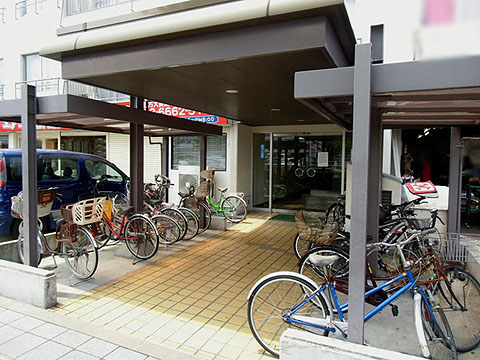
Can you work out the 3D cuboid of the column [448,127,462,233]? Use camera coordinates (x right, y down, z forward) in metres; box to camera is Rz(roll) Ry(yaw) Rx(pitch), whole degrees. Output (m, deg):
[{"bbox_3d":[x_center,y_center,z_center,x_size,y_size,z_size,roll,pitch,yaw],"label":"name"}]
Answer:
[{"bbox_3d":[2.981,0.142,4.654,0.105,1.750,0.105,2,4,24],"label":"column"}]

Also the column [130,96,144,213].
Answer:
[{"bbox_3d":[-1.792,-0.190,5.780,0.157,2.582,0.162,2,4,24],"label":"column"}]

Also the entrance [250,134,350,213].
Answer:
[{"bbox_3d":[1.599,-0.185,9.338,2.680,2.310,0.200,2,4,24],"label":"entrance"}]

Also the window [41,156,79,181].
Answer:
[{"bbox_3d":[-3.667,-0.221,6.791,0.070,0.420,0.870,2,4,24],"label":"window"}]

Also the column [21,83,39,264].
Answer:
[{"bbox_3d":[-2.339,0.108,3.719,0.100,2.270,0.100,2,4,24],"label":"column"}]

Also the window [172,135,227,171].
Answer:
[{"bbox_3d":[-1.110,-0.741,8.982,1.730,0.969,0.100,2,4,24],"label":"window"}]

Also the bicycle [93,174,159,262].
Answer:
[{"bbox_3d":[-1.910,0.619,5.075,1.720,1.060,0.560,3,4,26],"label":"bicycle"}]

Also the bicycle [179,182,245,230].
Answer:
[{"bbox_3d":[-0.619,0.512,8.145,1.750,1.030,0.550,2,4,18],"label":"bicycle"}]

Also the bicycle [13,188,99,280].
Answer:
[{"bbox_3d":[-2.419,0.670,4.305,1.760,1.050,0.560,3,4,27],"label":"bicycle"}]

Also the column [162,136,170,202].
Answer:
[{"bbox_3d":[-1.635,-0.049,7.424,0.101,2.084,0.097,2,4,24],"label":"column"}]

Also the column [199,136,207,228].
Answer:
[{"bbox_3d":[-0.765,-0.024,6.975,0.101,2.114,0.097,2,4,24],"label":"column"}]

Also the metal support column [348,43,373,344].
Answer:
[{"bbox_3d":[0.830,0.236,2.304,0.100,2.270,0.100,2,4,24],"label":"metal support column"}]

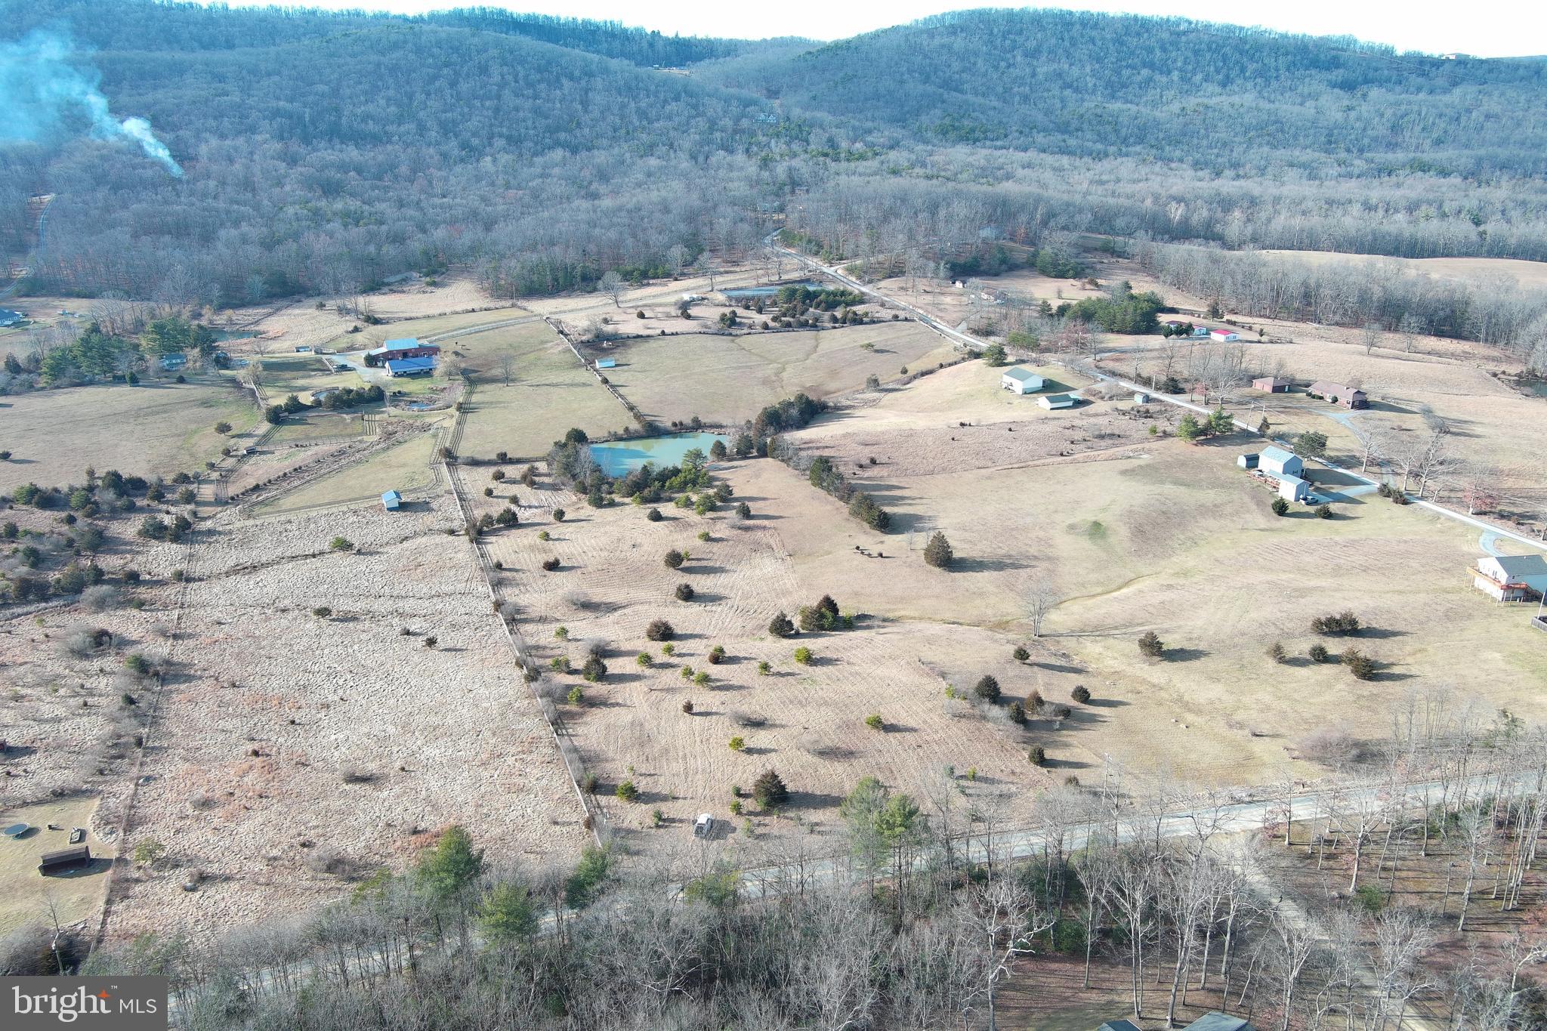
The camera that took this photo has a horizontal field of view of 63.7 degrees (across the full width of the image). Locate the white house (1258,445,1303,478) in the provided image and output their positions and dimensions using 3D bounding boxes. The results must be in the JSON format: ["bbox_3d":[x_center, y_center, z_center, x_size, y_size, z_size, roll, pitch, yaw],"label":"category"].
[{"bbox_3d":[163.690,-17.080,401.920,7.320,7.870,12.010,-5,19,-16],"label":"white house"}]

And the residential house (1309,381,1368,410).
[{"bbox_3d":[213.730,-46.070,471.260,9.860,6.600,17.840,-14,24,-33],"label":"residential house"}]

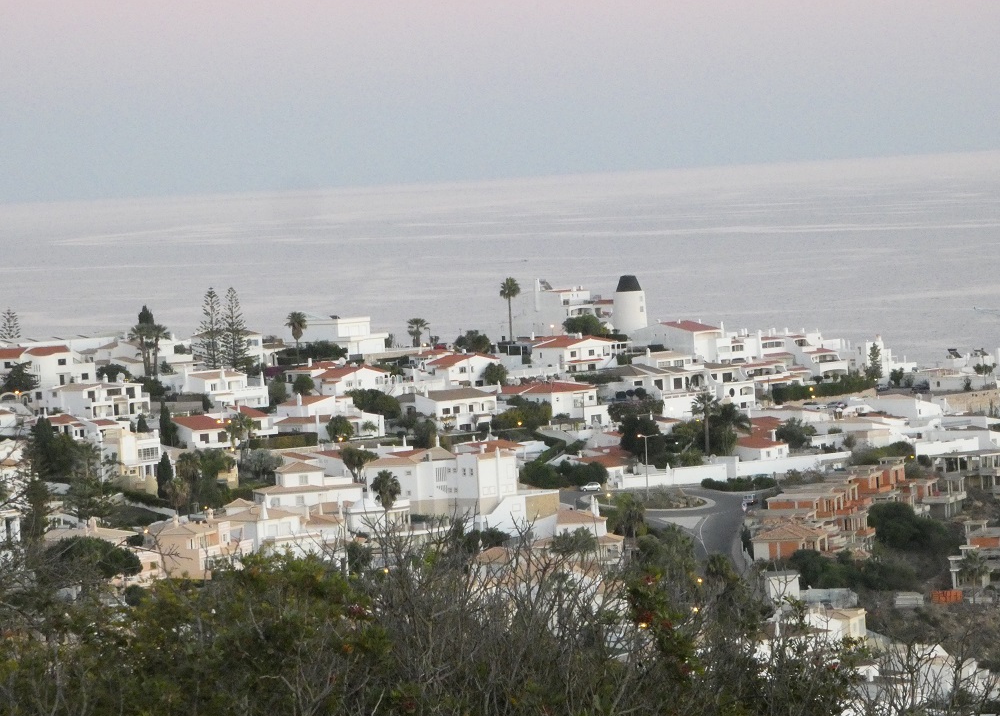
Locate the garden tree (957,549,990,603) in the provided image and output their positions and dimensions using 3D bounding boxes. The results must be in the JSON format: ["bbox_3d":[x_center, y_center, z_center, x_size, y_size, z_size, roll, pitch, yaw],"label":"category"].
[{"bbox_3d":[73.870,33.861,850.000,5.000,8.100,5.000,-3,2,0],"label":"garden tree"}]

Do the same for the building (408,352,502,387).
[{"bbox_3d":[-9.060,2.340,1112.000,13.000,7.200,12.000,-5,3,-38],"label":"building"}]

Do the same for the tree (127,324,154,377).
[{"bbox_3d":[-72.227,-1.612,1100.000,5.240,10.880,5.240,-3,2,0],"label":"tree"}]

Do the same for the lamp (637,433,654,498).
[{"bbox_3d":[25.577,18.966,950.000,3.500,11.500,0.500,-3,2,0],"label":"lamp"}]

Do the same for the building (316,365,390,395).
[{"bbox_3d":[-29.040,4.280,1075.000,12.000,5.800,9.000,-5,3,-37],"label":"building"}]

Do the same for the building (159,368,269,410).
[{"bbox_3d":[-55.650,5.970,1068.000,15.000,7.500,13.000,-5,3,-40],"label":"building"}]

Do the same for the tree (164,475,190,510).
[{"bbox_3d":[-50.207,21.095,850.000,4.100,5.800,4.100,-3,2,0],"label":"tree"}]

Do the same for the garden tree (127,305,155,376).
[{"bbox_3d":[-68.610,-3.360,1045.000,4.800,13.010,4.800,-3,2,0],"label":"garden tree"}]

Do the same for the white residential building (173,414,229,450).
[{"bbox_3d":[-51.680,12.700,945.000,8.500,5.410,9.500,-4,2,-22],"label":"white residential building"}]

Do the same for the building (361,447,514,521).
[{"bbox_3d":[-9.670,20.010,880.000,24.000,9.780,14.000,-3,2,-8],"label":"building"}]

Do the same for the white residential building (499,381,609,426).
[{"bbox_3d":[10.340,8.790,1055.000,13.500,7.700,15.000,-5,3,-38],"label":"white residential building"}]

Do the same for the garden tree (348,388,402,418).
[{"bbox_3d":[-24.030,8.780,1037.000,10.000,6.300,7.600,-3,2,0],"label":"garden tree"}]

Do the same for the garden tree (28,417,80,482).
[{"bbox_3d":[-79.490,16.110,972.000,9.300,12.000,8.300,-3,2,0],"label":"garden tree"}]

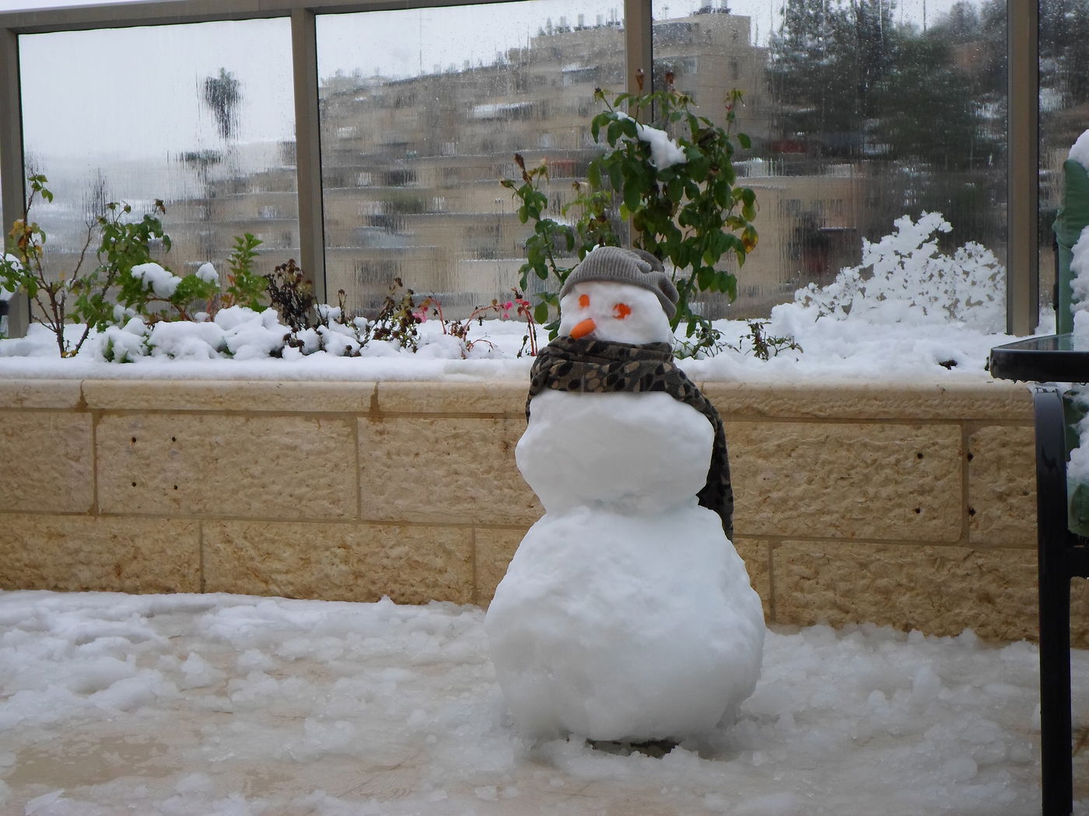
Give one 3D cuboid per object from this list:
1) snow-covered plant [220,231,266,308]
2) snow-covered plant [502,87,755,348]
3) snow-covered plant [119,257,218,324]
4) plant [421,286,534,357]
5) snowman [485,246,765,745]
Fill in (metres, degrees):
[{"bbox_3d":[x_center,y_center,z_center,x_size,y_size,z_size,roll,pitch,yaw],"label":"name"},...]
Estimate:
[{"bbox_3d":[-0.800,-0.358,5.600,0.125,0.220,0.125,1,5,22],"label":"snow-covered plant"},{"bbox_3d":[0.209,-0.465,5.150,0.640,0.680,0.500,1,5,22],"label":"snow-covered plant"},{"bbox_3d":[-0.991,-0.306,5.550,0.270,0.190,0.220,1,5,22],"label":"snow-covered plant"},{"bbox_3d":[-0.163,-0.211,5.200,0.280,0.175,0.200,1,5,22],"label":"plant"},{"bbox_3d":[0.137,0.148,3.550,0.470,0.835,0.450,1,5,22],"label":"snowman"}]

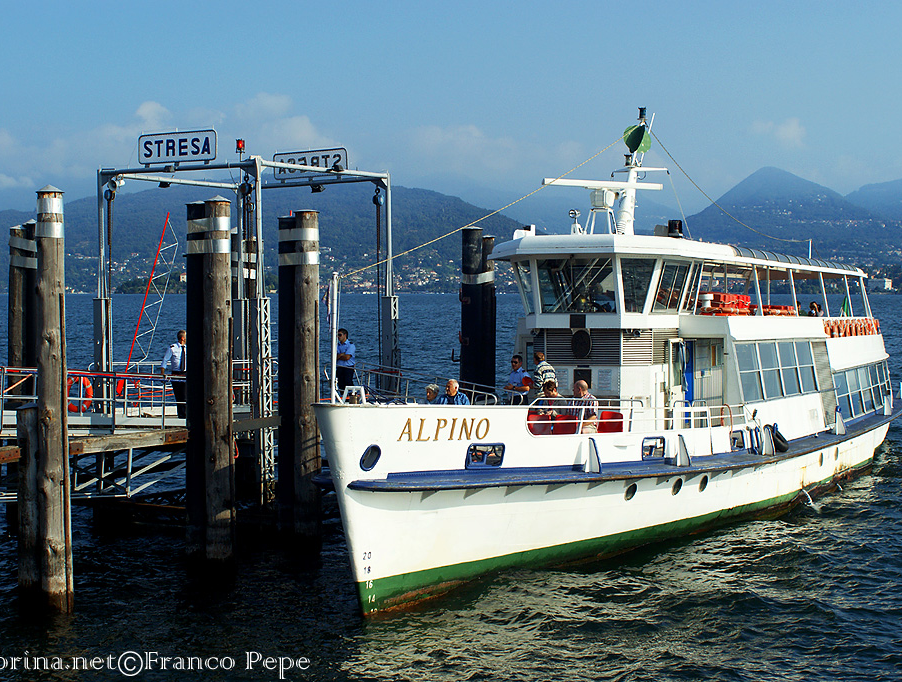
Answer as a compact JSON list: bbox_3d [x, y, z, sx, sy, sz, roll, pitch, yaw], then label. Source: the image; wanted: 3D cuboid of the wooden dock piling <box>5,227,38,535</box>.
[{"bbox_3d":[-8.154,0.670,28.300,0.700,5.952,0.380,2,2,41],"label":"wooden dock piling"}]

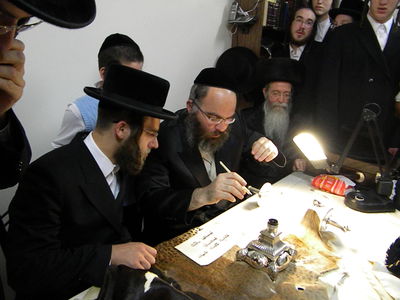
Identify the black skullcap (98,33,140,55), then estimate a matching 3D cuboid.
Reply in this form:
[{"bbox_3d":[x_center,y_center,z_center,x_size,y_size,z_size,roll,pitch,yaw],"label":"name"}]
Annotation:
[{"bbox_3d":[-0.344,-0.457,1.400,0.170,0.085,0.180,-12,29,-39],"label":"black skullcap"}]

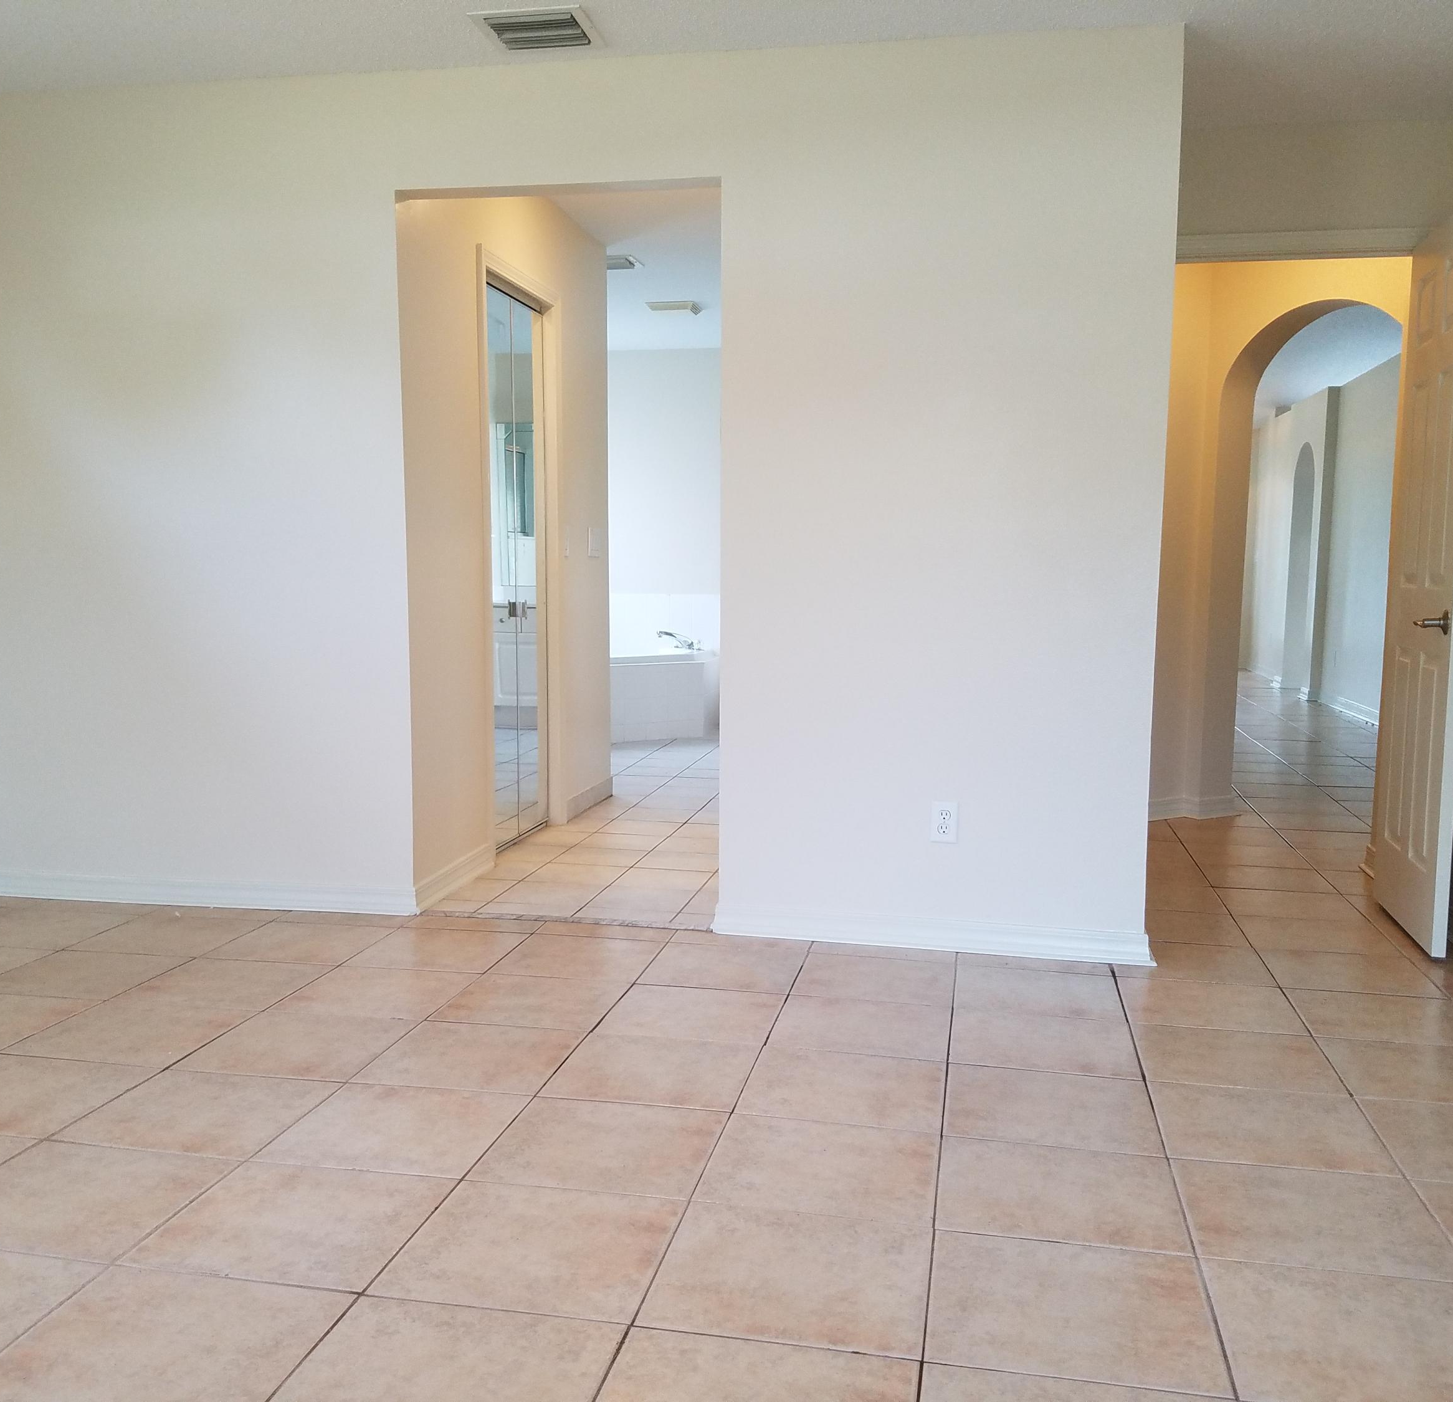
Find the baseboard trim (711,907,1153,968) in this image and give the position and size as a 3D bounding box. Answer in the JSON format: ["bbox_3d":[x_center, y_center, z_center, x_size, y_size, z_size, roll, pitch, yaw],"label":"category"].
[{"bbox_3d":[0.564,0.652,3.932,1.227,0.083,0.022,2,6,12],"label":"baseboard trim"}]

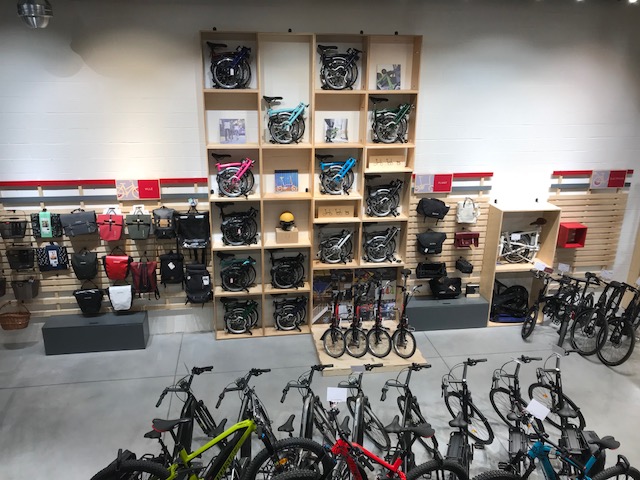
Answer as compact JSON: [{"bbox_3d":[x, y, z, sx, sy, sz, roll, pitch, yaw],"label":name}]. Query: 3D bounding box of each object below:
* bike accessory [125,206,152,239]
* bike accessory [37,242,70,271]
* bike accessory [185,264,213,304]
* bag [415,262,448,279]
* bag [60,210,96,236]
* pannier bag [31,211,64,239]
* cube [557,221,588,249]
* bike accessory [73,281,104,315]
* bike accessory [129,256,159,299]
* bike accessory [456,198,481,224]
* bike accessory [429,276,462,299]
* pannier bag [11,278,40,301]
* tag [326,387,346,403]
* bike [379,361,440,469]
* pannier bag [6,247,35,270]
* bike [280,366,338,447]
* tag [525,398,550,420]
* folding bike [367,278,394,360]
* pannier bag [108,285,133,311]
[{"bbox_3d":[-2.612,-0.224,7.469,0.335,0.400,0.150,-2,18,-8],"label":"bike accessory"},{"bbox_3d":[-3.807,0.246,7.375,0.380,0.370,0.180,-2,20,-8],"label":"bike accessory"},{"bbox_3d":[-1.726,0.631,7.375,0.320,0.490,0.190,-1,19,-7],"label":"bike accessory"},{"bbox_3d":[1.806,0.500,8.349,0.430,0.210,0.220,-2,20,-8],"label":"bag"},{"bbox_3d":[-3.180,-0.234,6.855,0.380,0.300,0.150,-6,19,-5],"label":"bag"},{"bbox_3d":[-3.830,-0.218,7.271,0.385,0.360,0.200,-2,18,-8],"label":"pannier bag"},{"bbox_3d":[3.924,-0.057,8.055,0.330,0.330,0.250,-1,19,-7],"label":"cube"},{"bbox_3d":[-3.431,0.898,7.680,0.370,0.390,0.170,-2,20,-8],"label":"bike accessory"},{"bbox_3d":[-2.610,0.568,7.723,0.360,0.530,0.160,-2,18,-8],"label":"bike accessory"},{"bbox_3d":[2.327,-0.442,8.106,0.300,0.360,0.150,-2,18,-8],"label":"bike accessory"},{"bbox_3d":[1.969,0.765,8.116,0.420,0.270,0.230,-1,19,-7],"label":"bike accessory"},{"bbox_3d":[-4.240,0.714,7.466,0.300,0.270,0.200,-2,20,-8],"label":"pannier bag"},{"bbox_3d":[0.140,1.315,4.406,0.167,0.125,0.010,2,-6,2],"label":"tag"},{"bbox_3d":[0.833,2.050,5.234,0.600,1.120,1.750,10,22,22],"label":"bike"},{"bbox_3d":[-3.969,0.248,6.858,0.290,0.250,0.220,-1,19,-7],"label":"pannier bag"},{"bbox_3d":[-0.120,1.928,5.080,0.600,1.130,1.800,7,19,18],"label":"bike"},{"bbox_3d":[1.740,1.354,4.120,0.150,0.105,0.012,38,7,24],"label":"tag"},{"bbox_3d":[0.892,1.100,7.761,0.500,1.030,1.120,2,20,2],"label":"folding bike"},{"bbox_3d":[-2.979,0.887,7.749,0.320,0.400,0.170,-2,20,-8],"label":"pannier bag"}]

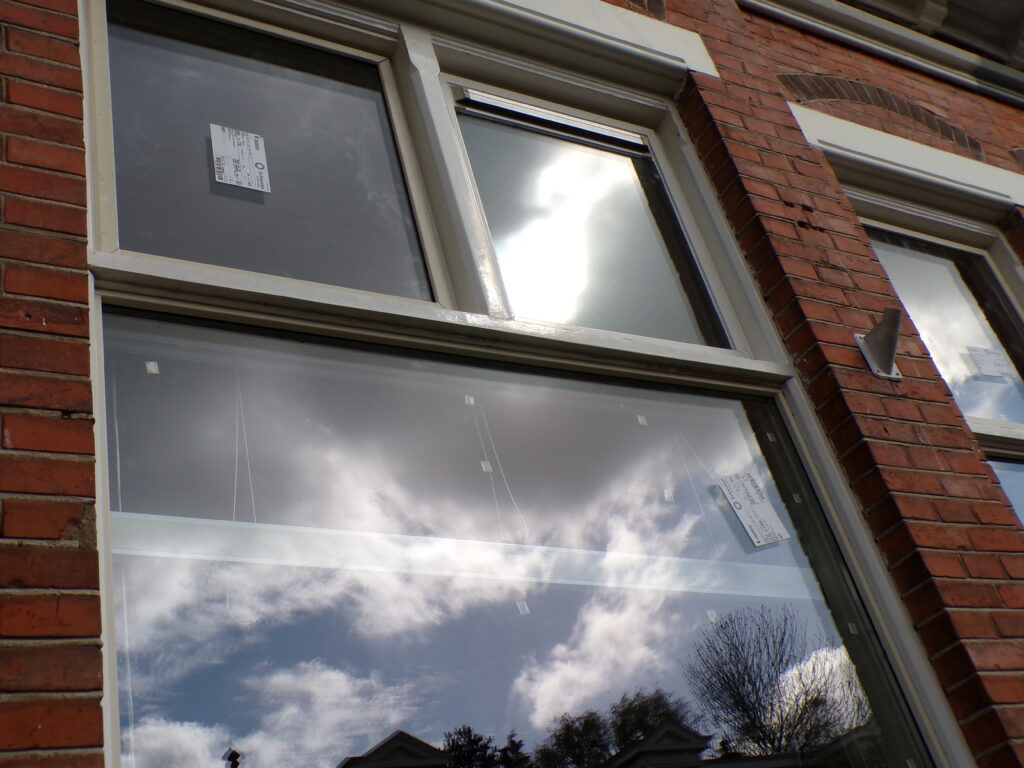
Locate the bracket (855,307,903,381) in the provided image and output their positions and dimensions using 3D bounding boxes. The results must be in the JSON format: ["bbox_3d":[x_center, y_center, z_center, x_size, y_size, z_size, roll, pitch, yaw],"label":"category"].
[{"bbox_3d":[0.831,-0.100,2.399,0.095,0.145,0.108,7,-39,-32],"label":"bracket"}]

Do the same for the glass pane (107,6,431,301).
[{"bbox_3d":[-0.471,-0.452,2.096,0.579,0.697,0.020,7,-39,-32],"label":"glass pane"}]

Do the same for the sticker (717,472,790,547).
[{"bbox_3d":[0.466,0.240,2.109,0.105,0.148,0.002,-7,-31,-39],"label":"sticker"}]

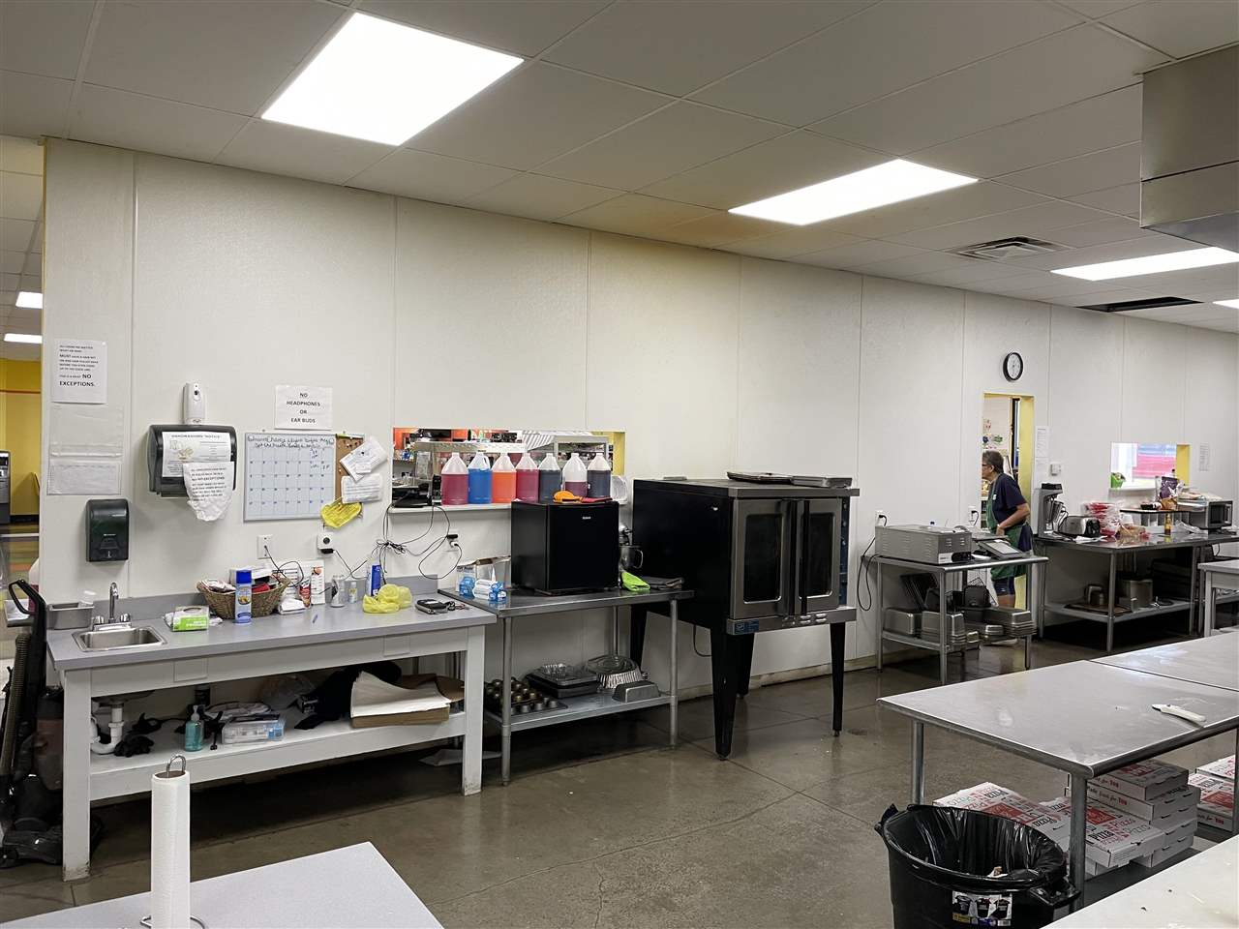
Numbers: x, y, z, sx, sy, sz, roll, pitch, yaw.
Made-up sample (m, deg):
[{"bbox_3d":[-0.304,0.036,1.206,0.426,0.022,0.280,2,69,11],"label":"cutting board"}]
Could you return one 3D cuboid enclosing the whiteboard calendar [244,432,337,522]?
[{"bbox_3d":[-1.642,0.065,4.668,0.444,0.440,0.020,0,2,-34],"label":"whiteboard calendar"}]

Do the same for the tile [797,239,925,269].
[{"bbox_3d":[1.609,-1.421,6.280,0.610,0.020,0.814,0,2,-34],"label":"tile"}]

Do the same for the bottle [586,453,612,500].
[{"bbox_3d":[-0.121,0.074,5.694,0.146,0.290,0.146,1,1,0],"label":"bottle"}]

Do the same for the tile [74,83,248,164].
[{"bbox_3d":[-1.937,-1.411,3.901,0.610,0.030,0.775,0,1,-34],"label":"tile"}]

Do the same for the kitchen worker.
[{"bbox_3d":[3.320,0.707,8.042,0.500,1.640,0.500,2,1,32],"label":"kitchen worker"}]

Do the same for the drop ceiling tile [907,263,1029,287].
[{"bbox_3d":[2.623,-1.422,6.956,0.610,0.020,0.814,0,2,-34],"label":"drop ceiling tile"}]

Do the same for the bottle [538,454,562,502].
[{"bbox_3d":[-0.411,0.086,5.530,0.150,0.296,0.150,0,2,-34],"label":"bottle"}]

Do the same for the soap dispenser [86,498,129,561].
[{"bbox_3d":[-2.270,0.288,4.121,0.157,0.280,0.125,0,1,-34],"label":"soap dispenser"}]

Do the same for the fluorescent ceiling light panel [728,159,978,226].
[{"bbox_3d":[1.146,-1.386,4.784,0.605,0.060,1.210,0,1,-34],"label":"fluorescent ceiling light panel"}]

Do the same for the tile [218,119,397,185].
[{"bbox_3d":[-1.438,-1.415,4.252,0.600,0.020,0.810,0,2,-34],"label":"tile"}]

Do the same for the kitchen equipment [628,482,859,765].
[{"bbox_3d":[0.727,0.841,5.549,0.940,1.450,1.000,0,2,-32],"label":"kitchen equipment"}]

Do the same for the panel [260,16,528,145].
[{"bbox_3d":[-0.873,-1.389,3.417,0.605,0.060,1.210,0,1,-34],"label":"panel"}]

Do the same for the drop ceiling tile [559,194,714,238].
[{"bbox_3d":[0.083,-1.407,5.268,0.610,0.030,0.775,0,1,-34],"label":"drop ceiling tile"}]

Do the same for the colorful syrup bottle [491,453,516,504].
[{"bbox_3d":[-0.673,0.081,5.425,0.150,0.295,0.150,1,2,0],"label":"colorful syrup bottle"}]

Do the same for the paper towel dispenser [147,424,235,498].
[{"bbox_3d":[-1.952,-0.016,4.264,0.350,0.330,0.230,0,1,-34],"label":"paper towel dispenser"}]

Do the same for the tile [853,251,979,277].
[{"bbox_3d":[2.116,-1.421,6.618,0.610,0.020,0.814,0,2,-34],"label":"tile"}]

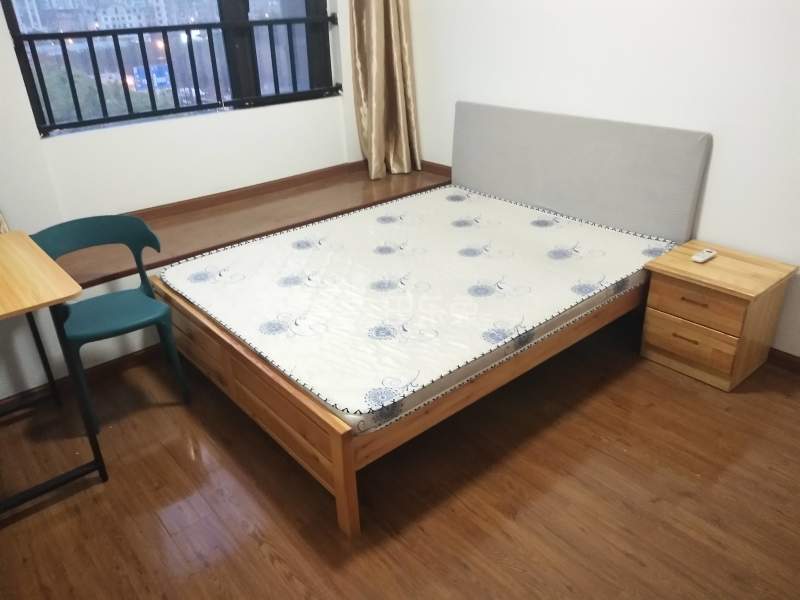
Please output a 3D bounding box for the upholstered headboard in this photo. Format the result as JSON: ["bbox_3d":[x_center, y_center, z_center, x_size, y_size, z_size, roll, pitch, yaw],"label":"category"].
[{"bbox_3d":[0.876,-0.706,3.333,0.074,0.628,1.566,-22,33,-35],"label":"upholstered headboard"}]

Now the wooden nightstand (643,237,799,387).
[{"bbox_3d":[1.391,0.068,2.699,0.433,0.477,0.452,-22,33,-35],"label":"wooden nightstand"}]

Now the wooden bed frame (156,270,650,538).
[{"bbox_3d":[0.108,0.024,2.940,2.019,0.417,1.525,-22,33,-35],"label":"wooden bed frame"}]

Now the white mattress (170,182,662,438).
[{"bbox_3d":[0.099,-0.160,2.872,1.970,0.079,1.576,-22,33,-35],"label":"white mattress"}]

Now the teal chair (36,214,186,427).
[{"bbox_3d":[-1.208,0.079,2.549,0.492,0.739,0.522,-17,30,-28],"label":"teal chair"}]

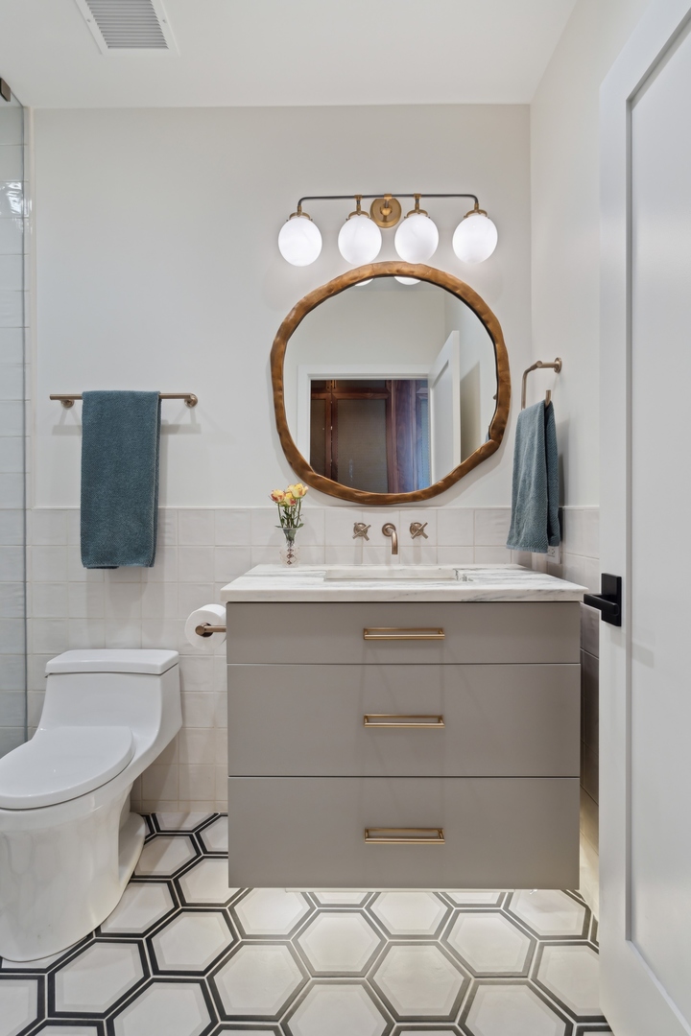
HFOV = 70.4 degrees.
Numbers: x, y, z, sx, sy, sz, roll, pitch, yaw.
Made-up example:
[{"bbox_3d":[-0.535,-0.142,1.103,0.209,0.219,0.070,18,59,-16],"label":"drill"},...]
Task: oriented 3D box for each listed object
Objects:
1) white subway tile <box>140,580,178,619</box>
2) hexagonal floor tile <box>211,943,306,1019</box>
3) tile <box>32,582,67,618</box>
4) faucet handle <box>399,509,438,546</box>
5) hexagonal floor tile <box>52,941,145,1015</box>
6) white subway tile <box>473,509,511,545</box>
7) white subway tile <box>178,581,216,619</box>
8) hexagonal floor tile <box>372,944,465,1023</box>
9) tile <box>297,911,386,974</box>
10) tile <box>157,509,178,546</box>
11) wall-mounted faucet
[{"bbox_3d":[-0.668,0.300,1.763,0.130,0.130,0.010,0,0,0],"label":"white subway tile"},{"bbox_3d":[-0.198,1.056,1.118,0.218,0.010,0.184,0,1,0],"label":"hexagonal floor tile"},{"bbox_3d":[-1.066,0.299,1.765,0.130,0.130,0.010,0,0,0],"label":"tile"},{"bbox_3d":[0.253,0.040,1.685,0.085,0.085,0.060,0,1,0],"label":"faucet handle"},{"bbox_3d":[-0.565,1.055,1.121,0.218,0.010,0.184,0,1,0],"label":"hexagonal floor tile"},{"bbox_3d":[0.540,0.037,1.791,0.132,0.132,0.010,0,1,0],"label":"white subway tile"},{"bbox_3d":[-0.537,0.300,1.762,0.130,0.130,0.010,0,0,0],"label":"white subway tile"},{"bbox_3d":[0.179,1.115,1.179,0.250,0.010,0.212,0,1,0],"label":"hexagonal floor tile"},{"bbox_3d":[-0.014,1.113,1.283,0.250,0.010,0.212,0,1,0],"label":"tile"},{"bbox_3d":[-0.645,0.033,1.702,0.126,0.125,0.010,0,1,1],"label":"tile"},{"bbox_3d":[0.160,0.069,1.676,0.051,0.095,0.230,0,1,0],"label":"wall-mounted faucet"}]

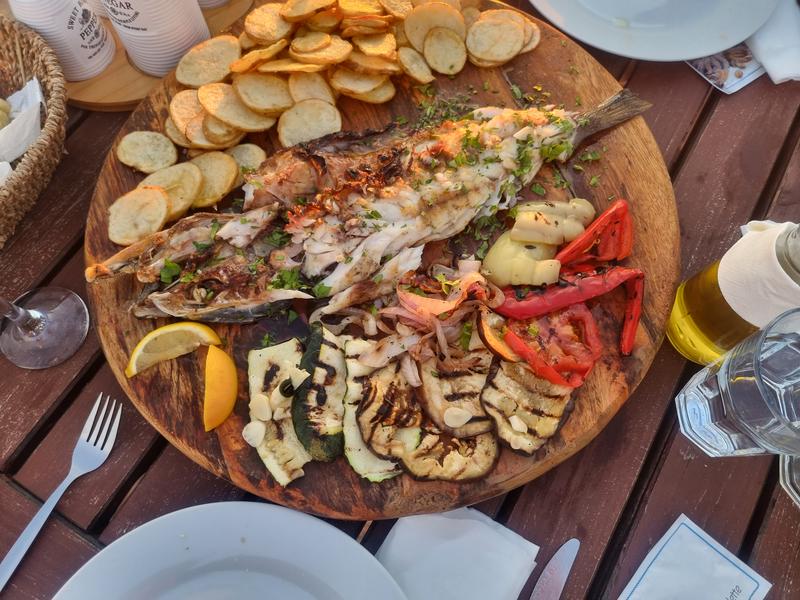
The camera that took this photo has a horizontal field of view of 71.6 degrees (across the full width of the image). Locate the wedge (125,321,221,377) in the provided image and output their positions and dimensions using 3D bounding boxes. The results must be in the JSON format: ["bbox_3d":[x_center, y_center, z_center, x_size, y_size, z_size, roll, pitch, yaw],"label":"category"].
[{"bbox_3d":[-0.176,0.034,0.425,0.072,0.024,0.031,-21,71,-7],"label":"wedge"}]

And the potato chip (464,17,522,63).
[{"bbox_3d":[0.091,-0.249,0.531,0.054,0.006,0.052,0,70,1],"label":"potato chip"}]

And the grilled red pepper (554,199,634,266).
[{"bbox_3d":[0.166,-0.044,0.446,0.085,0.032,0.041,-38,74,-13],"label":"grilled red pepper"}]

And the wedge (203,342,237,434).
[{"bbox_3d":[-0.132,0.064,0.411,0.027,0.027,0.065,-4,70,-1],"label":"wedge"}]

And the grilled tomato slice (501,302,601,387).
[{"bbox_3d":[0.127,0.030,0.428,0.067,0.025,0.073,0,69,1],"label":"grilled tomato slice"}]

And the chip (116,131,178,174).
[{"bbox_3d":[-0.227,-0.134,0.498,0.054,0.005,0.040,31,73,11],"label":"chip"}]

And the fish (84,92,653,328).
[{"bbox_3d":[-0.010,-0.087,0.457,0.486,0.045,0.152,-24,71,-8],"label":"fish"}]

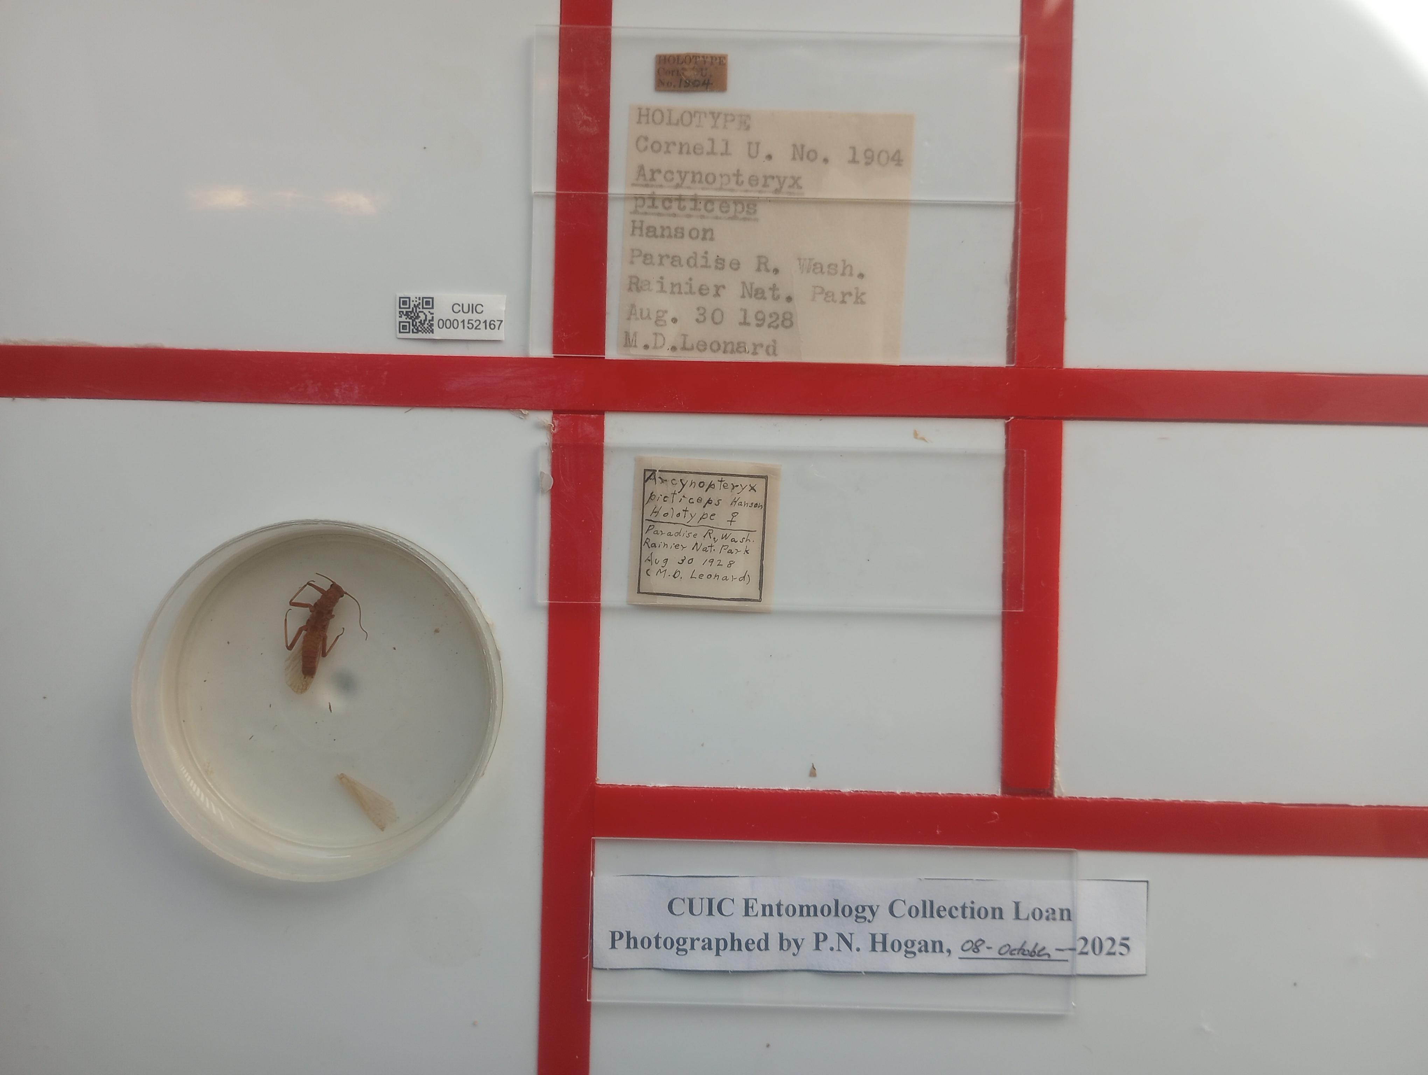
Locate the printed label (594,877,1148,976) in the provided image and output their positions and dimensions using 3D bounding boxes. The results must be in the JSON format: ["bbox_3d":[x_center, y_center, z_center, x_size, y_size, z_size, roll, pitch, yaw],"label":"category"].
[{"bbox_3d":[0.024,0.061,0.181,0.086,0.001,0.014,0,90,1],"label":"printed label"}]

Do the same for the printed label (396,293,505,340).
[{"bbox_3d":[-0.041,-0.035,0.181,0.017,0.001,0.007,1,90,1],"label":"printed label"}]

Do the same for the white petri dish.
[{"bbox_3d":[-0.059,0.024,0.174,0.052,0.013,0.052,0,90,1],"label":"white petri dish"}]

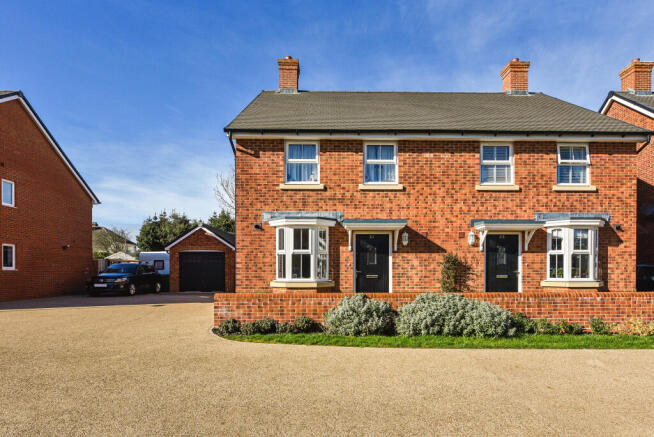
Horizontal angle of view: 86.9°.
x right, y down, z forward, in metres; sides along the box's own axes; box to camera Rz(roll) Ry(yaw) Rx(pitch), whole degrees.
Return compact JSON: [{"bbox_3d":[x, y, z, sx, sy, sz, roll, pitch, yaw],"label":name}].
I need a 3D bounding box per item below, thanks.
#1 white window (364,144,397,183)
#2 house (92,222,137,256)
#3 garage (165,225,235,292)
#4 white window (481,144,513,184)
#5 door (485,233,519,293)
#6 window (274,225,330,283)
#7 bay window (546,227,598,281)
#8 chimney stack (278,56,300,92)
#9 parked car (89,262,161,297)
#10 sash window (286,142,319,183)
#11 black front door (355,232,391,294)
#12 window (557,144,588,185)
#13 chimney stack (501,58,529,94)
[{"bbox_3d":[1.475,-1.497,9.400,0.920,1.120,0.110,0,0,-1],"label":"white window"},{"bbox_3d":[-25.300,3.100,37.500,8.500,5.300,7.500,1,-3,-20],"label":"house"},{"bbox_3d":[-6.790,2.280,21.800,3.750,3.550,6.200,0,-2,0],"label":"garage"},{"bbox_3d":[4.650,-1.483,9.450,0.920,1.120,0.110,0,0,-1],"label":"white window"},{"bbox_3d":[4.760,1.460,9.360,0.930,2.070,0.100,0,-2,-1],"label":"door"},{"bbox_3d":[-0.670,0.930,9.130,1.450,1.420,0.420,0,0,-1],"label":"window"},{"bbox_3d":[6.730,0.935,9.230,1.450,1.420,0.420,0,0,-1],"label":"bay window"},{"bbox_3d":[-1.490,-5.630,13.450,0.770,1.380,0.770,0,0,-1],"label":"chimney stack"},{"bbox_3d":[-10.030,3.060,17.600,1.830,1.630,4.400,0,-2,0],"label":"parked car"},{"bbox_3d":[-0.644,-1.490,9.260,0.920,1.170,0.100,0,-2,-1],"label":"sash window"},{"bbox_3d":[1.260,1.420,9.430,0.950,2.050,0.100,0,0,-1],"label":"black front door"},{"bbox_3d":[6.710,-1.470,9.400,0.920,1.170,0.100,0,-2,-1],"label":"window"},{"bbox_3d":[7.470,-5.600,13.600,0.770,1.380,0.770,0,0,-1],"label":"chimney stack"}]

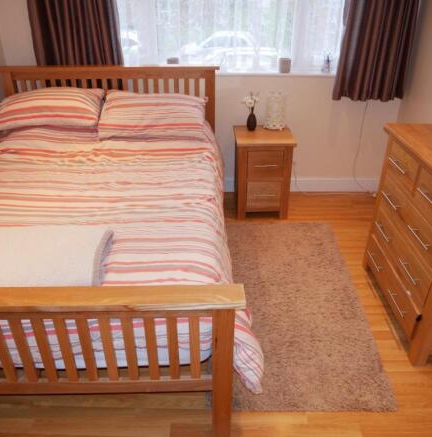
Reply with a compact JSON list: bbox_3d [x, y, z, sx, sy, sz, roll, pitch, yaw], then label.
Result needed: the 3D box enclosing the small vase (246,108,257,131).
[{"bbox_3d":[0.265,-0.743,3.012,0.075,0.157,0.075,1,29,2],"label":"small vase"}]

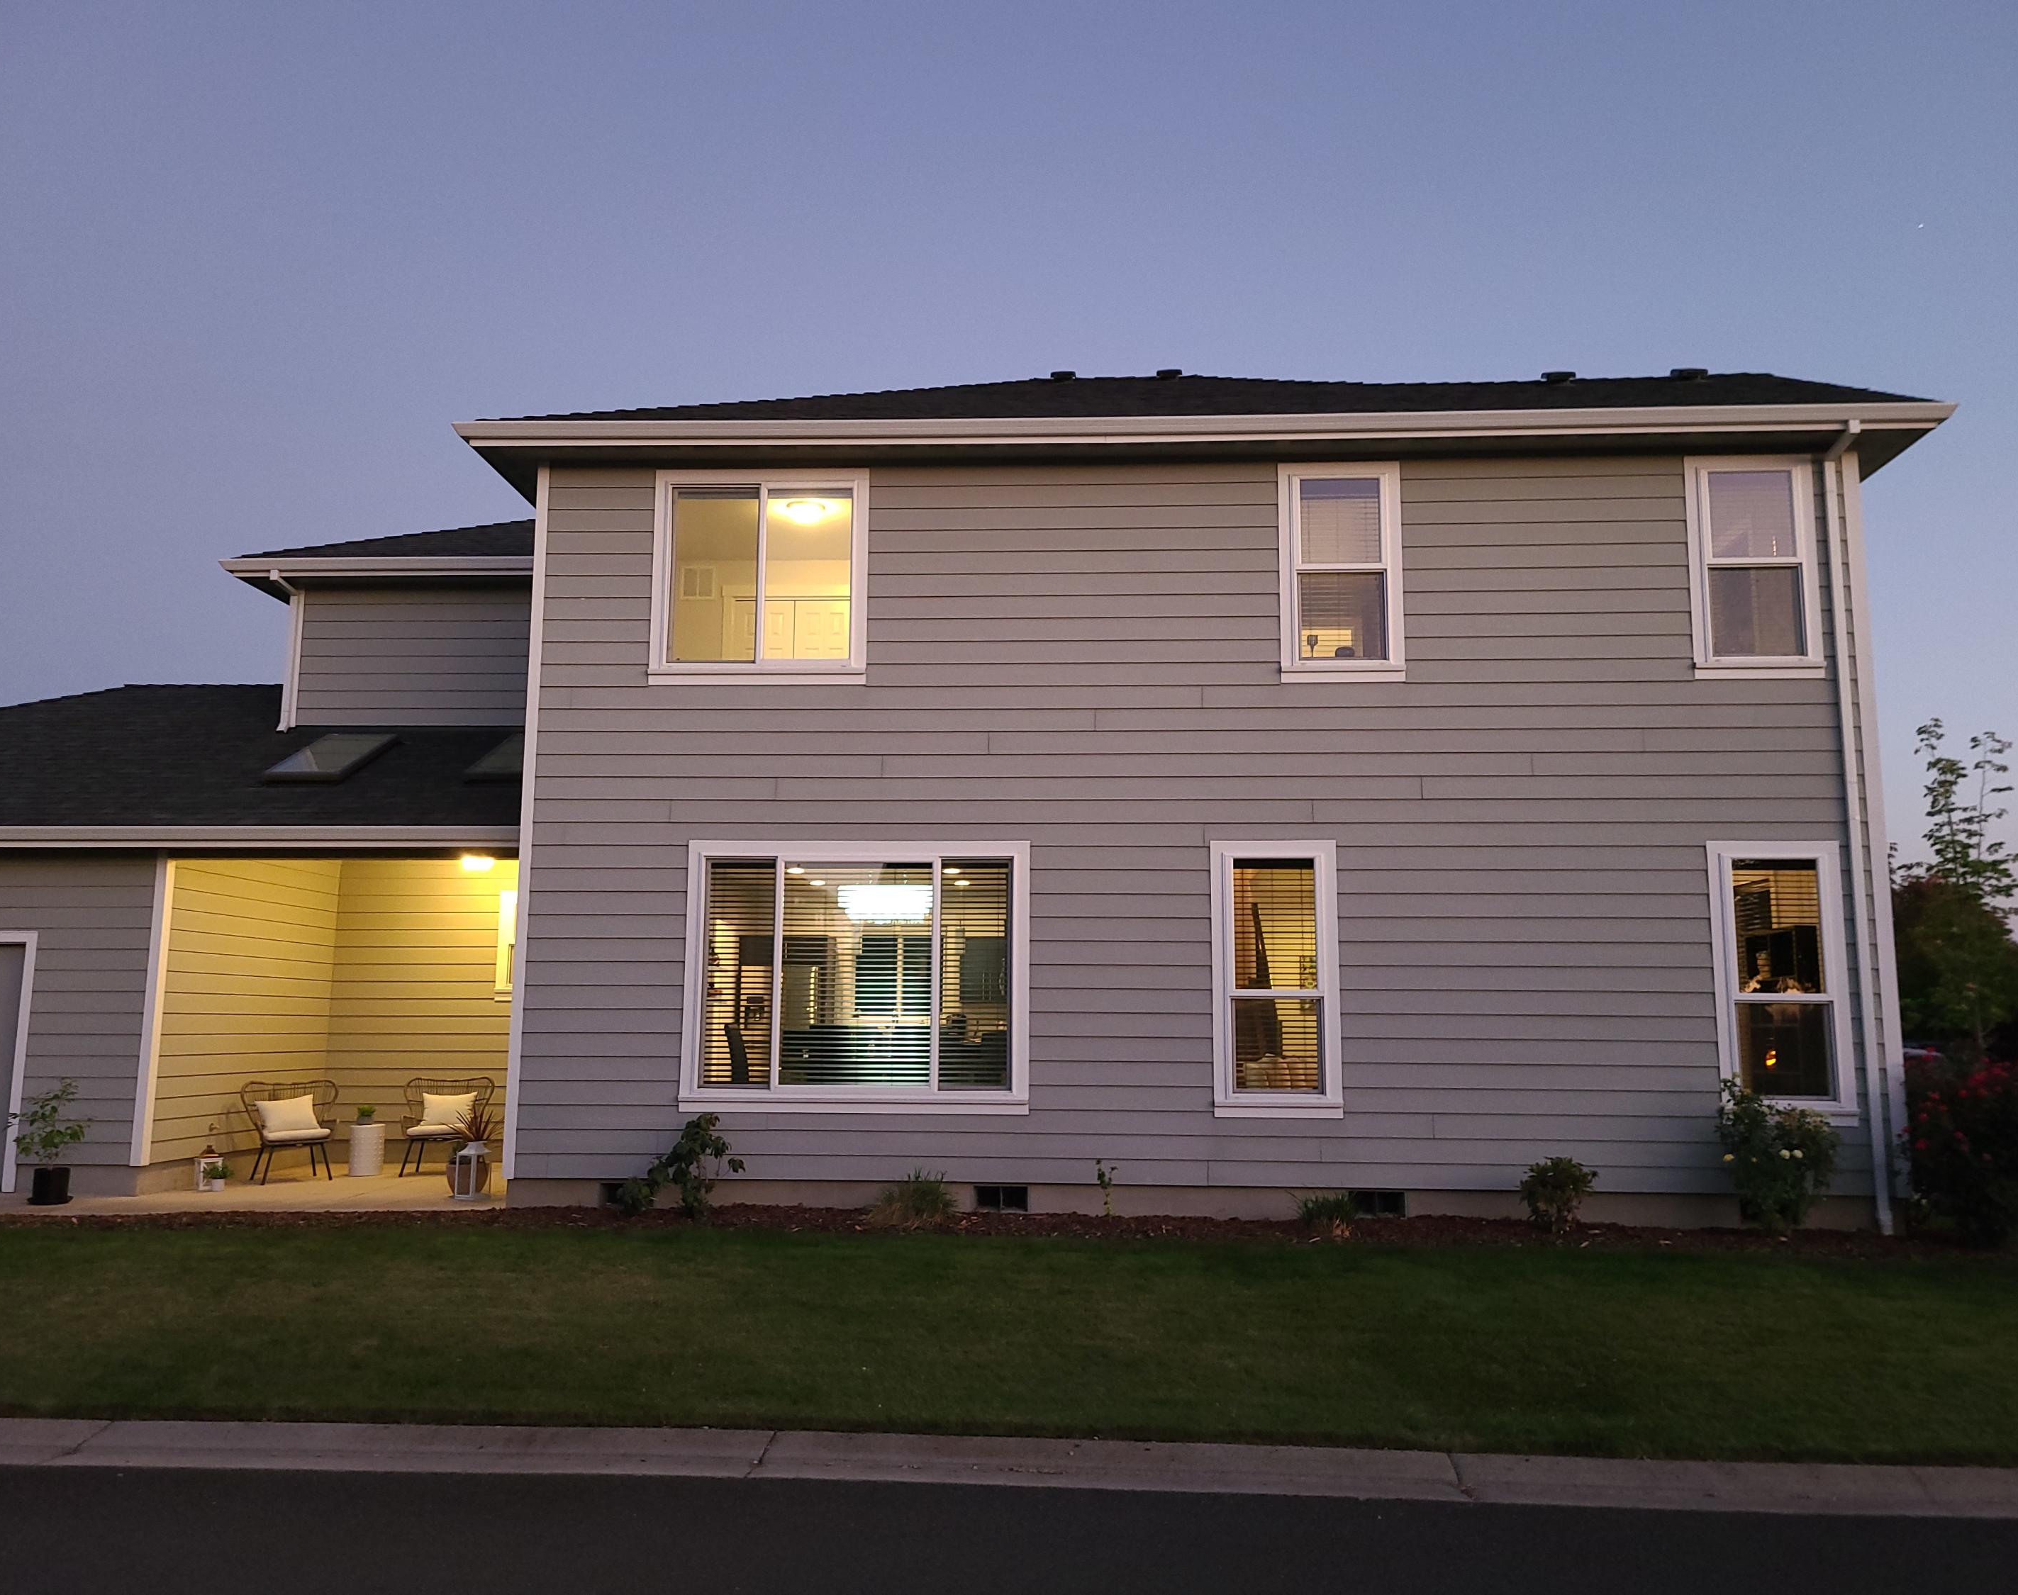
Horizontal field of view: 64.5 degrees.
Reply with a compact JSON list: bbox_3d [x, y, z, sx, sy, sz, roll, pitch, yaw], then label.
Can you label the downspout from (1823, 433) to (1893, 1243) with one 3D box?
[{"bbox_3d":[6.293,0.196,11.618,0.135,5.870,0.520,0,-9,3],"label":"downspout"}]

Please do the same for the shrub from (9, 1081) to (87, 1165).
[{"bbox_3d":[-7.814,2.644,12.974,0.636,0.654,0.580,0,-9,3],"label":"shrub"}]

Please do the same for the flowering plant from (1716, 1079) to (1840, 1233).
[{"bbox_3d":[5.350,2.487,11.112,0.822,1.010,0.800,0,-9,3],"label":"flowering plant"}]

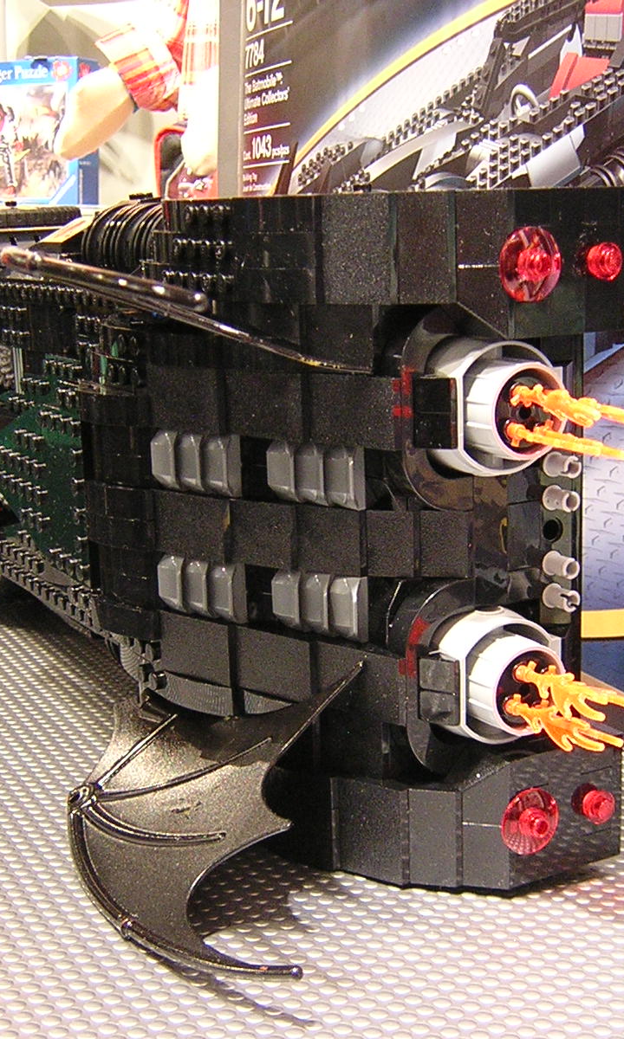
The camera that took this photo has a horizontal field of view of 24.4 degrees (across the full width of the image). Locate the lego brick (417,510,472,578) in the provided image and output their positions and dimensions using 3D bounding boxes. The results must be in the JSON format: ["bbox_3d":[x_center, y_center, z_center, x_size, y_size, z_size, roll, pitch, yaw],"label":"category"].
[{"bbox_3d":[0.029,0.005,0.337,0.010,0.016,0.016,-8,13,-30],"label":"lego brick"}]

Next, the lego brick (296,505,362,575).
[{"bbox_3d":[0.007,0.004,0.347,0.018,0.016,0.010,5,13,31],"label":"lego brick"}]

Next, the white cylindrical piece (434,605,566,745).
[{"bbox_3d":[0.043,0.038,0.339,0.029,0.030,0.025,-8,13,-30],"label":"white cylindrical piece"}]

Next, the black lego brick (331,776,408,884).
[{"bbox_3d":[0.013,0.074,0.347,0.010,0.024,0.024,-8,13,-30],"label":"black lego brick"}]

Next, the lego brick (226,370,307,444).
[{"bbox_3d":[-0.008,-0.028,0.345,0.025,0.016,0.010,8,15,39],"label":"lego brick"}]

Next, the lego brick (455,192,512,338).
[{"bbox_3d":[0.035,-0.055,0.314,0.010,0.032,0.016,-8,13,-30],"label":"lego brick"}]

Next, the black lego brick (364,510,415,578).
[{"bbox_3d":[0.020,0.005,0.341,0.012,0.016,0.009,1,12,12],"label":"black lego brick"}]

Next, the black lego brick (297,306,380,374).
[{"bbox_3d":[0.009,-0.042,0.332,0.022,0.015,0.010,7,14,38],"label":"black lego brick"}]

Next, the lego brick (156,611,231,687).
[{"bbox_3d":[-0.031,0.033,0.369,0.010,0.016,0.030,-8,13,-30],"label":"lego brick"}]

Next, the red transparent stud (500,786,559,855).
[{"bbox_3d":[0.051,0.071,0.333,0.016,0.016,0.006,-8,13,-29],"label":"red transparent stud"}]

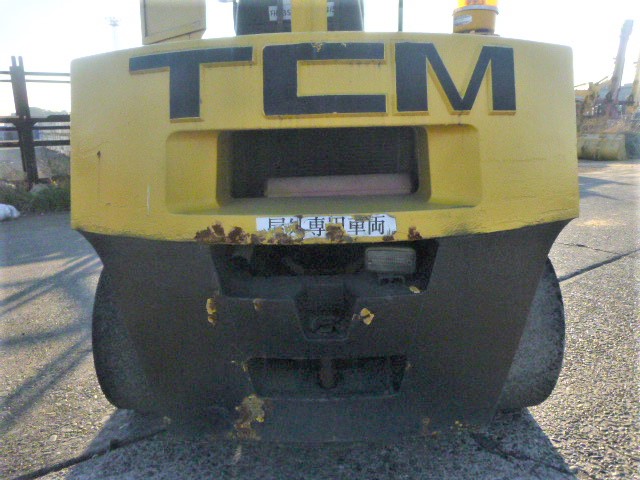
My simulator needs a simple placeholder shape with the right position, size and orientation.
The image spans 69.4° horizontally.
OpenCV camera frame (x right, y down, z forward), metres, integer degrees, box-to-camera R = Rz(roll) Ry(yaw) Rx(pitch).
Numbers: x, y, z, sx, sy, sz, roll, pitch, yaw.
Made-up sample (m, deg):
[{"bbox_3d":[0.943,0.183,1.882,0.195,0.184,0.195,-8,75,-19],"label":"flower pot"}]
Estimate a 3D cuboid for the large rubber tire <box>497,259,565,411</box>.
[{"bbox_3d":[0.584,0.249,1.530,0.190,0.580,0.580,-1,14,1],"label":"large rubber tire"}]

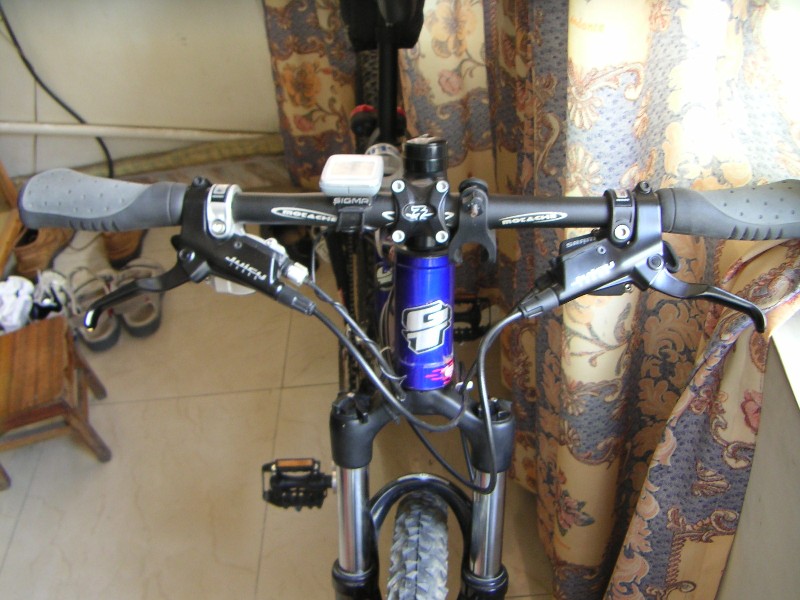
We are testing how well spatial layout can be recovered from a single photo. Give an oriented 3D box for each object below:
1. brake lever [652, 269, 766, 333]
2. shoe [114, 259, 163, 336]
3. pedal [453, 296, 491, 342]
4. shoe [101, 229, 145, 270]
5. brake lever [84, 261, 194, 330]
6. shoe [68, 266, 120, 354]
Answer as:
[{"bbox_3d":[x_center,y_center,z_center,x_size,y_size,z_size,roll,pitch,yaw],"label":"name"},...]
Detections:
[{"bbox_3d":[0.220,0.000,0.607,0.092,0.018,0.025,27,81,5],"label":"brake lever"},{"bbox_3d":[-0.630,-0.035,2.040,0.105,0.095,0.265,-15,43,-4],"label":"shoe"},{"bbox_3d":[0.110,0.033,1.500,0.100,0.032,0.082,-1,51,-4],"label":"pedal"},{"bbox_3d":[-0.723,-0.220,2.245,0.105,0.110,0.285,-5,43,6],"label":"shoe"},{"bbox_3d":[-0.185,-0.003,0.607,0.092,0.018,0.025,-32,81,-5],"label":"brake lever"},{"bbox_3d":[-0.734,-0.003,2.027,0.105,0.095,0.270,-17,43,-7],"label":"shoe"}]

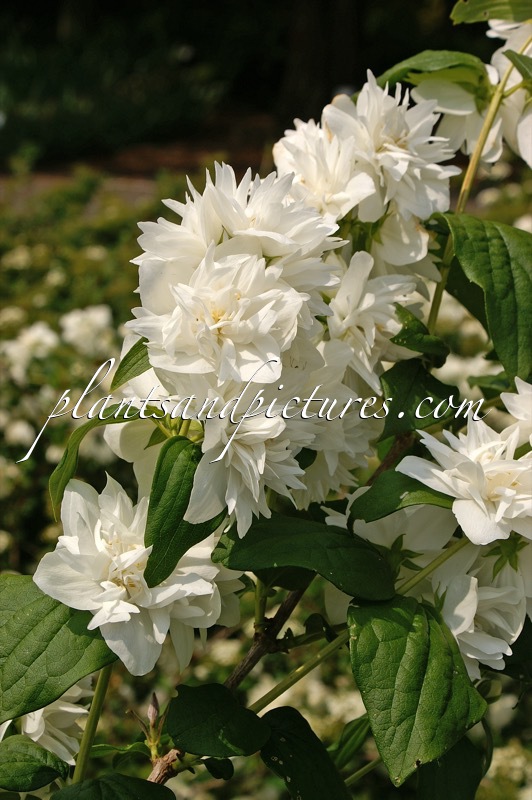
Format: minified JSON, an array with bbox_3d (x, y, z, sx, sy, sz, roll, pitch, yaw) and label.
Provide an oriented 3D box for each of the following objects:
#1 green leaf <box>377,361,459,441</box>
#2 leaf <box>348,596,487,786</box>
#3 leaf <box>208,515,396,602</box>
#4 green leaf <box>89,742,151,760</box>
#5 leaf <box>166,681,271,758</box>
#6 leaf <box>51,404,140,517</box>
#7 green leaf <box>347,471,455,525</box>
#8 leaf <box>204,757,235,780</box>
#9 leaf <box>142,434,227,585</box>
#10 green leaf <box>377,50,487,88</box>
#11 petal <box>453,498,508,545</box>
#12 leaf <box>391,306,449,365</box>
[{"bbox_3d":[0.048,0.001,0.530,0.025,0.029,0.014,31,9,4],"label":"green leaf"},{"bbox_3d":[0.048,0.093,0.534,0.042,0.059,0.014,7,-15,2],"label":"leaf"},{"bbox_3d":[0.012,0.051,0.539,0.058,0.013,0.029,13,45,12],"label":"leaf"},{"bbox_3d":[-0.050,0.119,0.566,0.020,0.005,0.012,-3,18,-15],"label":"green leaf"},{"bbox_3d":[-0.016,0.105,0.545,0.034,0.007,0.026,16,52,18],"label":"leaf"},{"bbox_3d":[-0.051,0.019,0.505,0.014,0.043,0.021,40,0,-12],"label":"leaf"},{"bbox_3d":[0.044,0.033,0.545,0.035,0.009,0.019,-12,44,-15],"label":"green leaf"},{"bbox_3d":[-0.015,0.122,0.550,0.011,0.004,0.009,22,59,21],"label":"leaf"},{"bbox_3d":[-0.024,0.033,0.490,0.022,0.046,0.017,10,-6,14],"label":"leaf"},{"bbox_3d":[0.055,-0.113,0.576,0.042,0.009,0.025,-12,24,-12],"label":"green leaf"},{"bbox_3d":[0.069,0.039,0.534,0.018,0.017,0.005,-4,-30,-5],"label":"petal"},{"bbox_3d":[0.052,-0.022,0.566,0.018,0.009,0.017,7,34,-28],"label":"leaf"}]

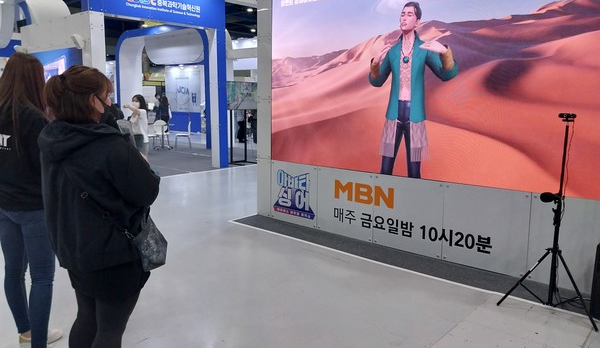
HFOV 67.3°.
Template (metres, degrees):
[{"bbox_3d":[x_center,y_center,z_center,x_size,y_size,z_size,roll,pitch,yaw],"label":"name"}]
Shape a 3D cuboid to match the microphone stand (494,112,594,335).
[{"bbox_3d":[1.849,0.269,3.191,0.635,1.390,0.554,7,11,37],"label":"microphone stand"}]

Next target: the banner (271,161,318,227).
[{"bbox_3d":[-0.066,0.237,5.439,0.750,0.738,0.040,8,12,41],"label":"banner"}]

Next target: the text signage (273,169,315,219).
[{"bbox_3d":[-0.069,0.237,5.429,0.684,0.548,0.020,8,12,41],"label":"text signage"}]

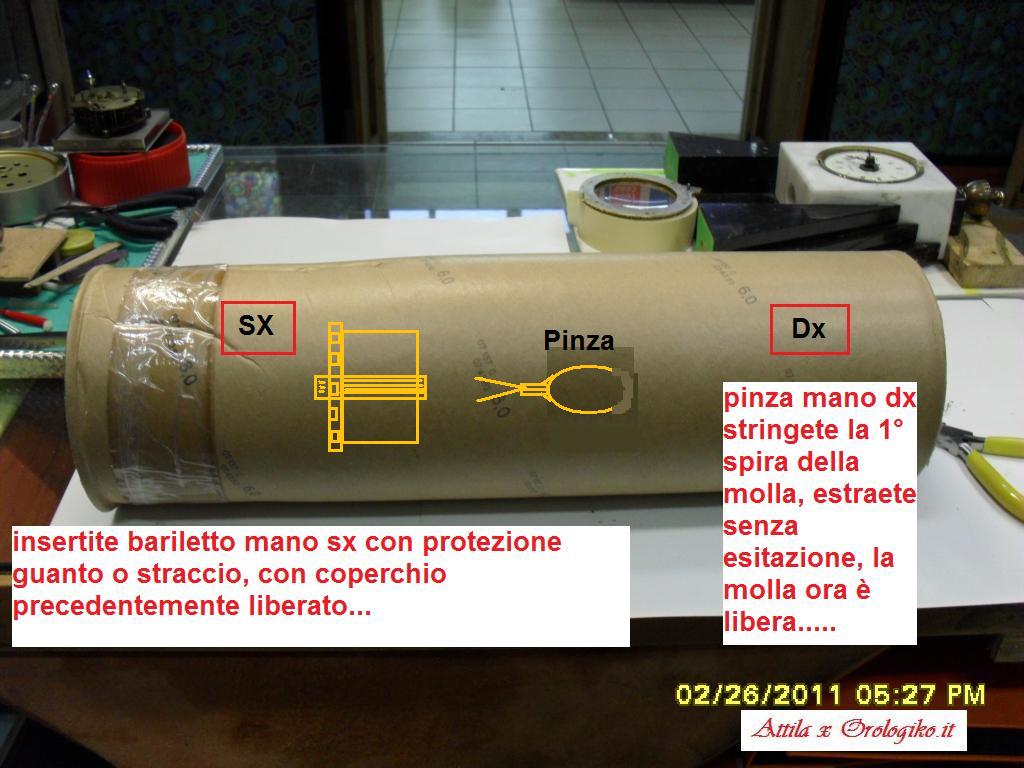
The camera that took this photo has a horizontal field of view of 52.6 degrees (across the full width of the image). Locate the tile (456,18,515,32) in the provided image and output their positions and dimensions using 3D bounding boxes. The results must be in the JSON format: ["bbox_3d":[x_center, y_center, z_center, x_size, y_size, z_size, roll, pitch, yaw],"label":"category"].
[{"bbox_3d":[-0.140,-1.859,5.406,0.307,0.010,0.307,0,32,-3],"label":"tile"}]

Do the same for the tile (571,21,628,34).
[{"bbox_3d":[0.470,-1.844,5.380,0.304,0.010,0.304,0,32,-3],"label":"tile"}]

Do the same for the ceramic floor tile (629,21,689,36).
[{"bbox_3d":[0.820,-1.947,5.701,0.320,0.010,0.320,0,32,-3],"label":"ceramic floor tile"}]

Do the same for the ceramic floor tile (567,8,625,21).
[{"bbox_3d":[0.461,-2.026,5.693,0.307,0.010,0.307,0,32,-3],"label":"ceramic floor tile"}]

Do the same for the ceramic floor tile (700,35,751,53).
[{"bbox_3d":[1.089,-1.684,5.151,0.304,0.010,0.304,0,32,-3],"label":"ceramic floor tile"}]

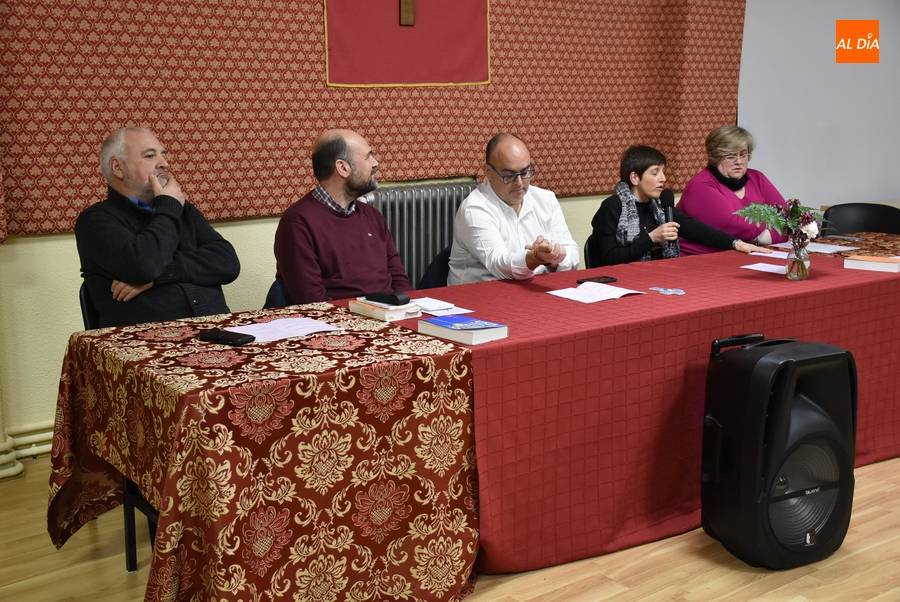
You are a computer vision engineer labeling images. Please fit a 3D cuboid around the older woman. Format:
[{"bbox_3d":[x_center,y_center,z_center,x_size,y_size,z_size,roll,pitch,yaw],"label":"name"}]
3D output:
[{"bbox_3d":[1.366,-0.147,4.665,0.640,1.305,0.720,-2,12,-12],"label":"older woman"}]

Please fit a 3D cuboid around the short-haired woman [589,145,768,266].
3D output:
[{"bbox_3d":[1.006,-0.044,4.341,0.780,1.230,0.700,-3,13,-18],"label":"short-haired woman"}]

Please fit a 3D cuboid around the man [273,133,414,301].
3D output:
[{"bbox_3d":[-0.297,0.070,3.522,0.540,1.320,0.750,-7,14,-32],"label":"man"}]

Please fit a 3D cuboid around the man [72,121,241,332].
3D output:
[{"bbox_3d":[-0.842,0.108,3.296,0.770,1.330,0.560,10,15,37],"label":"man"}]

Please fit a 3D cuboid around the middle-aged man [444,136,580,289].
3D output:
[{"bbox_3d":[0.279,0.010,3.885,0.560,1.300,0.750,-4,13,-22],"label":"middle-aged man"}]

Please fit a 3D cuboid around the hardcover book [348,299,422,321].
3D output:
[{"bbox_3d":[-0.207,0.022,3.228,0.138,0.038,0.203,-9,16,-39],"label":"hardcover book"}]

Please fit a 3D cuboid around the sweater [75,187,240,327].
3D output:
[{"bbox_3d":[-0.978,-0.068,3.369,0.420,0.640,0.560,10,15,37],"label":"sweater"}]

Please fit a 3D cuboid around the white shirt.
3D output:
[{"bbox_3d":[0.242,-0.174,3.957,0.550,0.630,0.520,-4,13,-22],"label":"white shirt"}]

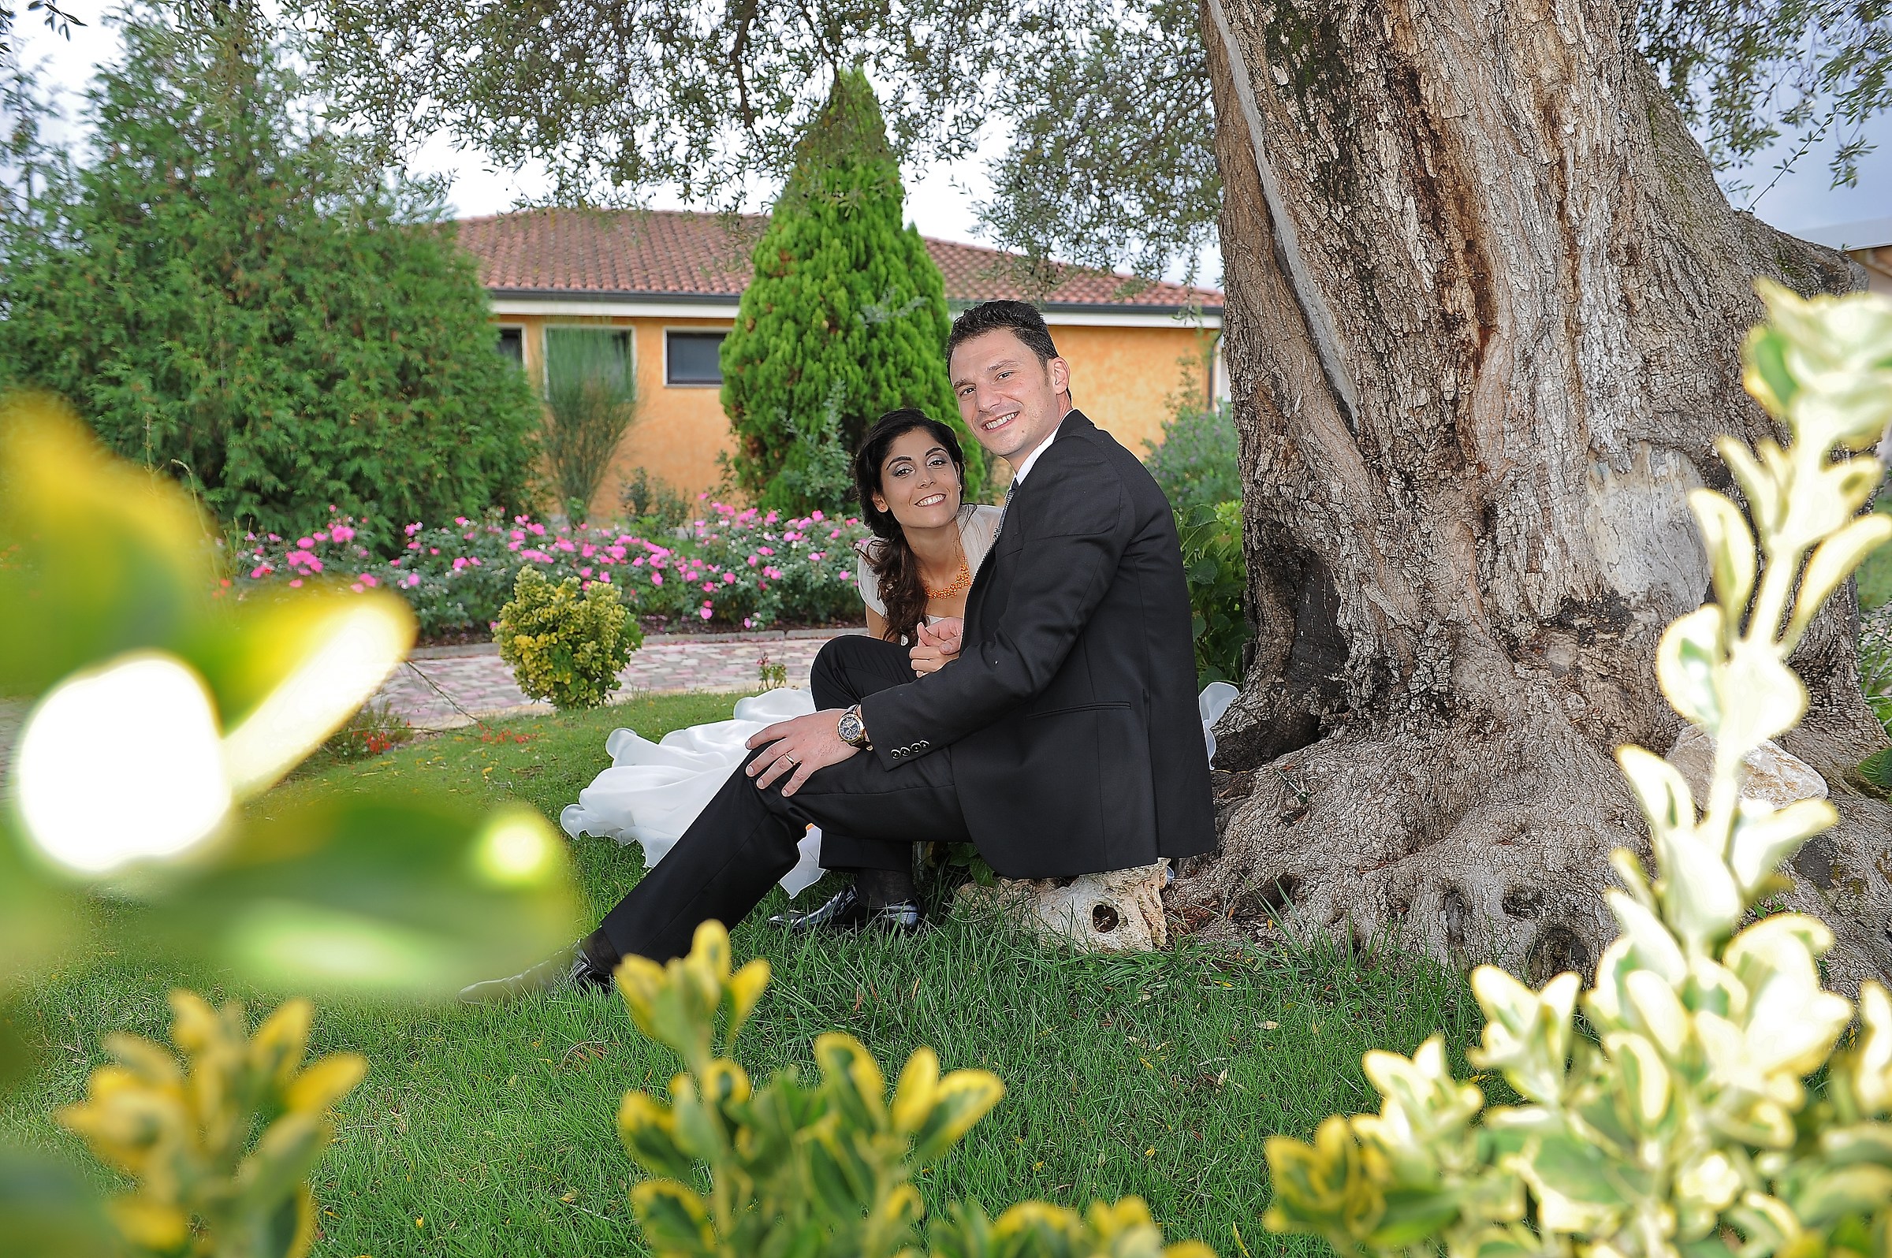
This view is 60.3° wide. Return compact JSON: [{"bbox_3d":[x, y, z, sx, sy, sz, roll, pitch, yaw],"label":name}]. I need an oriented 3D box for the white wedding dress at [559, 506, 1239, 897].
[{"bbox_3d":[-0.090,0.101,2.870,1.120,0.630,0.800,4,7,35],"label":"white wedding dress"}]

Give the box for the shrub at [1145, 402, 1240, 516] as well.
[{"bbox_3d":[1.594,-0.860,10.000,1.050,1.080,1.000,0,6,0],"label":"shrub"}]

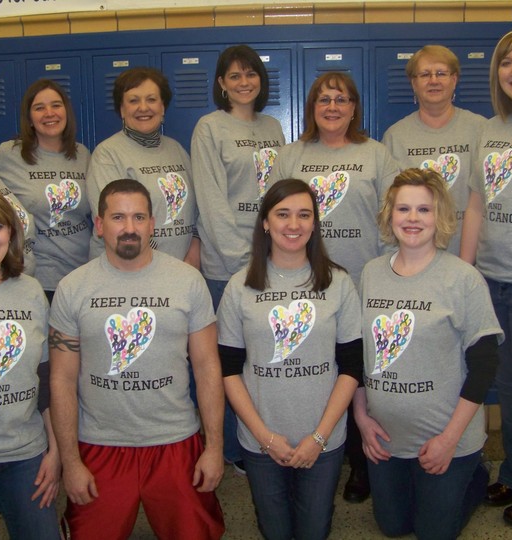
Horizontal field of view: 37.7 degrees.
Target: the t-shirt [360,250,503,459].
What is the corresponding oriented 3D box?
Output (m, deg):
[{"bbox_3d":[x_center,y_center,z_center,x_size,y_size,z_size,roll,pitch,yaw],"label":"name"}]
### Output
[{"bbox_3d":[0.574,0.269,2.444,0.460,0.660,0.320,4,12,28],"label":"t-shirt"}]

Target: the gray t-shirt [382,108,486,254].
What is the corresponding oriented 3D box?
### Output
[{"bbox_3d":[0.665,-0.278,2.790,0.450,0.650,0.280,0,9,12],"label":"gray t-shirt"}]

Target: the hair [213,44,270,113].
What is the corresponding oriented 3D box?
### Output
[{"bbox_3d":[-0.053,-0.695,2.730,0.210,0.250,0.220,-2,9,-7],"label":"hair"}]

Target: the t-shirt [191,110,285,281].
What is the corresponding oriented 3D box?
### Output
[{"bbox_3d":[-0.062,-0.296,3.020,0.430,0.650,0.270,-4,6,-28],"label":"t-shirt"}]

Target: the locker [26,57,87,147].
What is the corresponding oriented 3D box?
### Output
[{"bbox_3d":[-0.805,-0.179,3.298,0.275,1.450,0.300,-1,8,3],"label":"locker"}]

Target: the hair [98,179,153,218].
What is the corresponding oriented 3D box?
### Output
[{"bbox_3d":[-0.413,-0.220,2.370,0.175,0.150,0.200,-3,9,-14],"label":"hair"}]

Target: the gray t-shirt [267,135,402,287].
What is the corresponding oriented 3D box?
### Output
[{"bbox_3d":[0.296,-0.155,2.750,0.480,0.650,0.300,1,11,15],"label":"gray t-shirt"}]

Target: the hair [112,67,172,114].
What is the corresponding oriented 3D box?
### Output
[{"bbox_3d":[-0.420,-0.660,2.770,0.220,0.200,0.230,-3,9,-9],"label":"hair"}]

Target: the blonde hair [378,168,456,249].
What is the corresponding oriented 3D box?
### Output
[{"bbox_3d":[0.518,-0.197,2.400,0.255,0.265,0.250,-1,5,6],"label":"blonde hair"}]

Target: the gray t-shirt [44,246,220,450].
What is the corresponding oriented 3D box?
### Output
[{"bbox_3d":[-0.399,0.251,2.396,0.510,0.640,0.280,-2,10,-6],"label":"gray t-shirt"}]

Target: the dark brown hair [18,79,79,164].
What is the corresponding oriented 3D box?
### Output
[{"bbox_3d":[-0.768,-0.549,2.770,0.210,0.310,0.210,-4,9,-16],"label":"dark brown hair"}]

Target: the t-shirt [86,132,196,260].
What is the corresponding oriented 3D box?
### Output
[{"bbox_3d":[-0.432,-0.195,2.846,0.440,0.640,0.280,-6,11,-22],"label":"t-shirt"}]

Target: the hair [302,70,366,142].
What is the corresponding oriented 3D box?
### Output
[{"bbox_3d":[0.293,-0.610,2.830,0.245,0.255,0.230,0,5,8],"label":"hair"}]

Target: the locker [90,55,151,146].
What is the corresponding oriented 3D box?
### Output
[{"bbox_3d":[-0.563,-0.214,3.450,0.280,1.480,0.280,-1,5,3],"label":"locker"}]

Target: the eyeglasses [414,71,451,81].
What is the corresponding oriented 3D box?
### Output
[{"bbox_3d":[0.680,-0.743,2.830,0.138,0.042,0.135,1,10,12],"label":"eyeglasses"}]

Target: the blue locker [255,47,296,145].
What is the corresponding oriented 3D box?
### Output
[{"bbox_3d":[0.053,-0.202,3.458,0.300,1.580,0.300,-1,10,3],"label":"blue locker"}]

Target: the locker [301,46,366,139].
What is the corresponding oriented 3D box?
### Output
[{"bbox_3d":[0.357,-0.206,3.440,0.300,1.580,0.300,-1,10,3],"label":"locker"}]

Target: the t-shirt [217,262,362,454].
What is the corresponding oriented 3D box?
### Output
[{"bbox_3d":[0.105,0.273,2.340,0.445,0.590,0.270,-1,8,2],"label":"t-shirt"}]

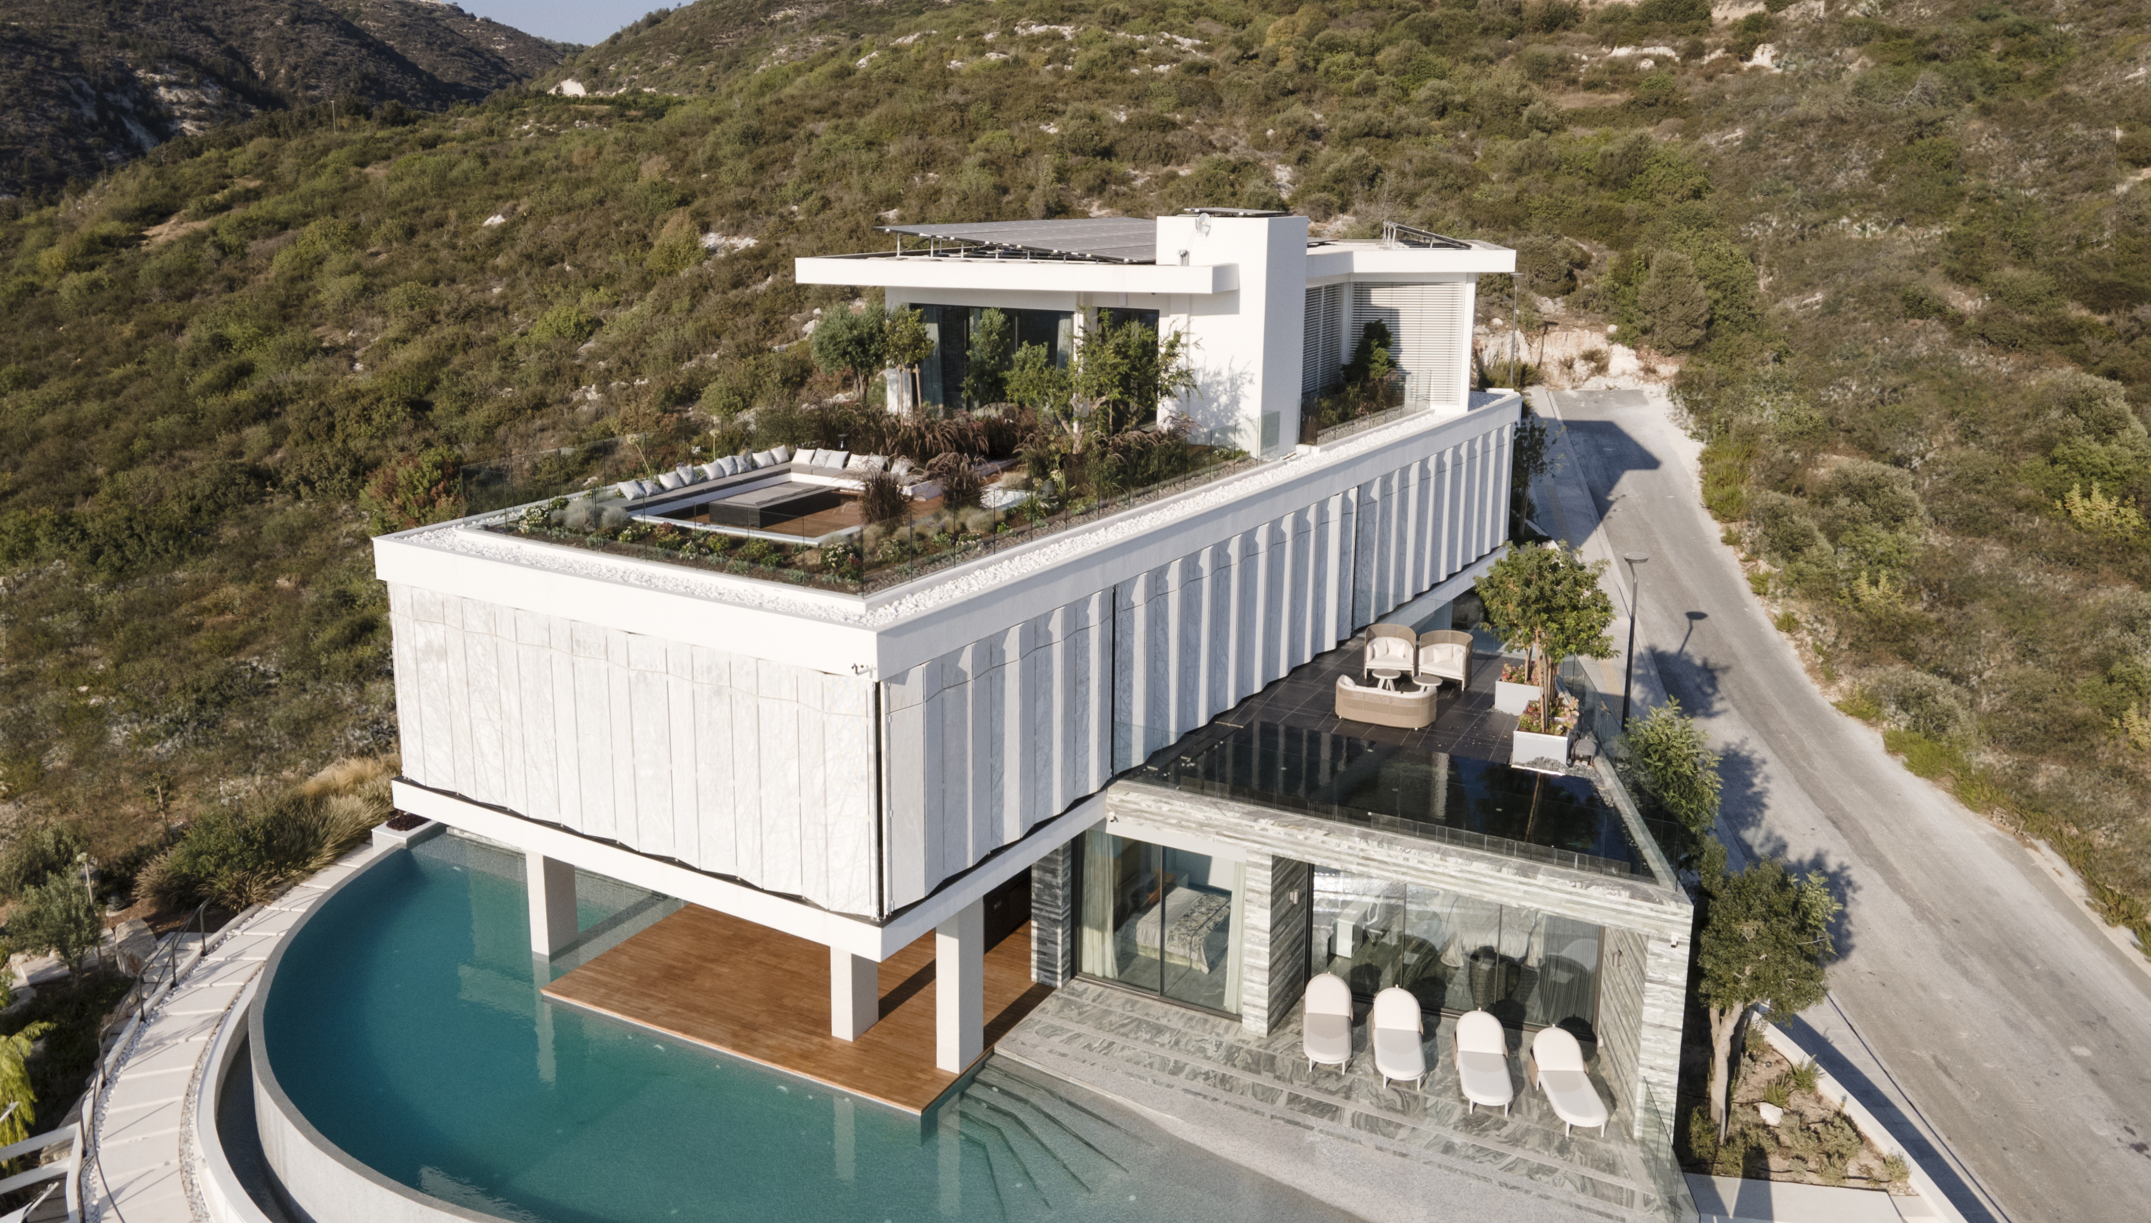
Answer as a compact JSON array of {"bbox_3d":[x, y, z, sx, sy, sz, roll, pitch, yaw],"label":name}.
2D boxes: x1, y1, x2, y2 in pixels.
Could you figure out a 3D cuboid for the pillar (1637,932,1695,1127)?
[{"bbox_3d":[8.840,6.372,22.400,0.550,3.250,0.650,8,16,27],"label":"pillar"}]

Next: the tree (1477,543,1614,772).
[{"bbox_3d":[8.748,0.724,27.691,2.400,3.850,2.400,8,16,27],"label":"tree"}]

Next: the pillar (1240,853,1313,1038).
[{"bbox_3d":[3.432,5.275,25.158,0.473,3.220,1.750,9,17,28],"label":"pillar"}]

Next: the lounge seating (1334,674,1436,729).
[{"bbox_3d":[6.245,1.768,29.860,1.900,0.760,0.880,7,16,26],"label":"lounge seating"}]

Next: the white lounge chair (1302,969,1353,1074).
[{"bbox_3d":[4.119,6.697,24.368,0.800,0.880,1.880,3,15,7],"label":"white lounge chair"}]

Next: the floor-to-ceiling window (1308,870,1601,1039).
[{"bbox_3d":[6.403,5.618,25.097,4.808,2.650,0.120,6,16,21],"label":"floor-to-ceiling window"}]

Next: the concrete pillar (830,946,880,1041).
[{"bbox_3d":[-3.616,5.399,24.428,0.440,3.200,0.740,9,17,28],"label":"concrete pillar"}]

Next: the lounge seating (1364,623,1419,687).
[{"bbox_3d":[6.877,0.864,32.829,1.120,1.080,0.920,1,14,3],"label":"lounge seating"}]

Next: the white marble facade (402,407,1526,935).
[{"bbox_3d":[0.712,-1.602,34.625,10.360,4.150,30.000,9,17,30],"label":"white marble facade"}]

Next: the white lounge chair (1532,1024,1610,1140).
[{"bbox_3d":[7.737,7.371,23.341,0.780,0.850,2.050,0,14,-1],"label":"white lounge chair"}]

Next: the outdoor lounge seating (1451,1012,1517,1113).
[{"bbox_3d":[6.369,6.999,23.296,0.800,0.880,1.880,2,15,6],"label":"outdoor lounge seating"}]

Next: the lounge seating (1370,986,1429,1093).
[{"bbox_3d":[5.168,6.824,23.921,0.800,0.880,1.880,2,15,5],"label":"lounge seating"}]

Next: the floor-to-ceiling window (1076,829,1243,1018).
[{"bbox_3d":[1.433,5.507,26.354,3.300,2.930,0.140,8,16,27],"label":"floor-to-ceiling window"}]

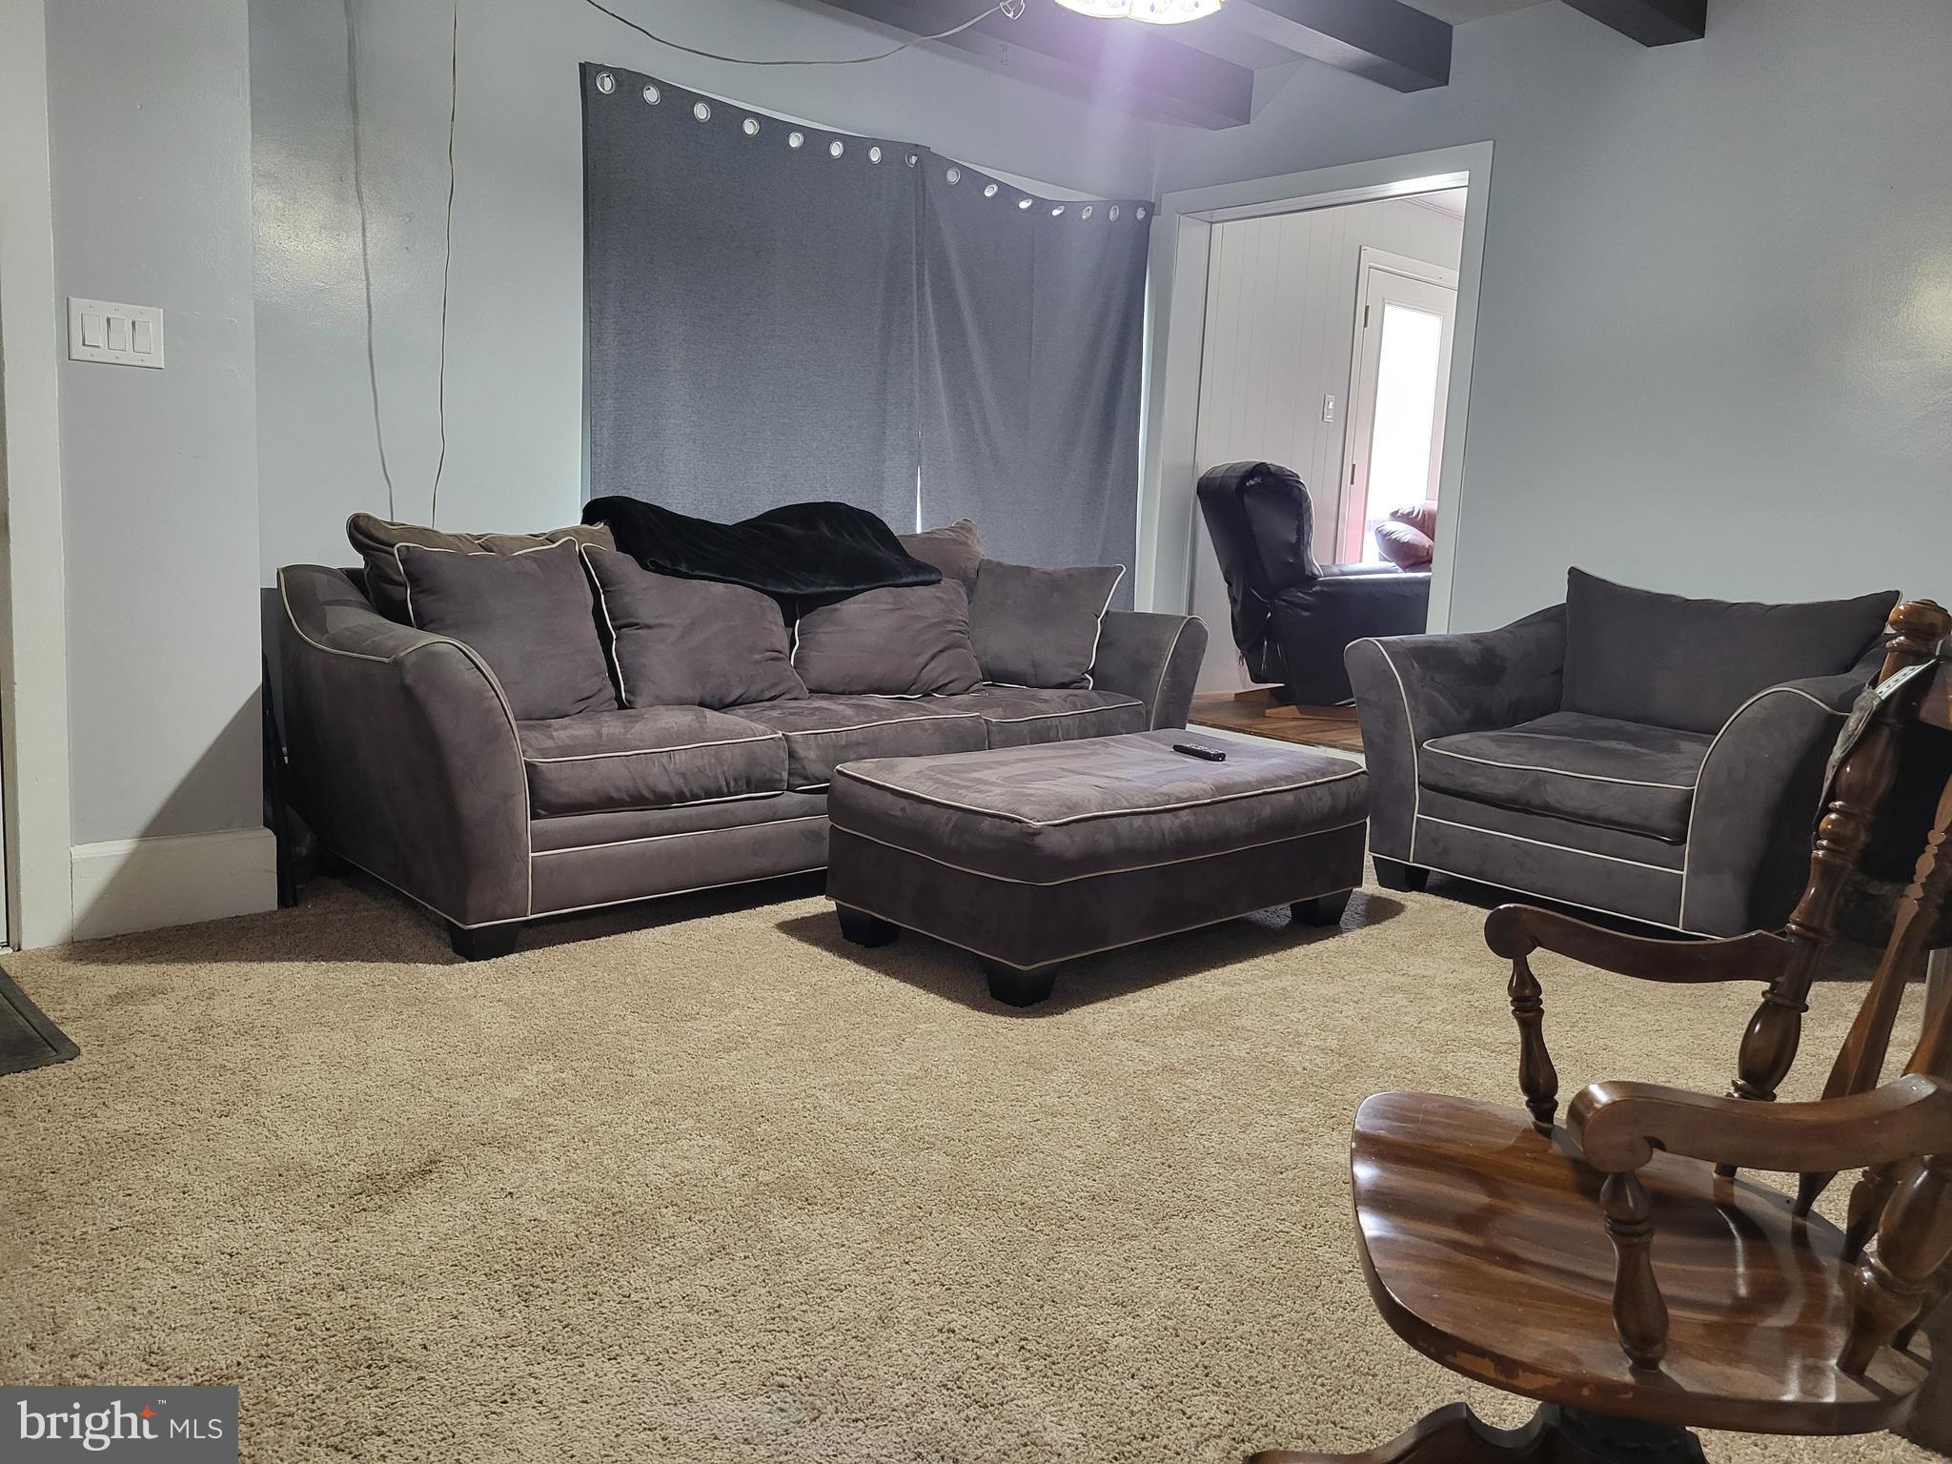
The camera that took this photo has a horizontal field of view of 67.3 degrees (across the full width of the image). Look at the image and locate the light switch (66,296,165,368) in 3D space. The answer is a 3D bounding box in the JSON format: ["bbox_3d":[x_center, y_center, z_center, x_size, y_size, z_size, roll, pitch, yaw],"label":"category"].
[{"bbox_3d":[-1.759,-0.815,3.001,0.171,0.124,0.010,-5,11,-44],"label":"light switch"}]

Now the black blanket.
[{"bbox_3d":[-0.599,-0.526,4.221,1.065,0.279,0.358,-5,11,-44],"label":"black blanket"}]

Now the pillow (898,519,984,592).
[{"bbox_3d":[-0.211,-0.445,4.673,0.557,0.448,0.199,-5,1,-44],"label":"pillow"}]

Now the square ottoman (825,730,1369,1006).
[{"bbox_3d":[0.324,0.276,3.574,1.234,0.398,0.657,-5,11,-44],"label":"square ottoman"}]

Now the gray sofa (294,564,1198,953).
[{"bbox_3d":[-0.517,-0.059,4.186,2.527,0.806,0.965,-5,11,-44],"label":"gray sofa"}]

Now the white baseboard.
[{"bbox_3d":[-1.749,0.323,3.215,0.408,0.202,0.025,-5,11,-44],"label":"white baseboard"}]

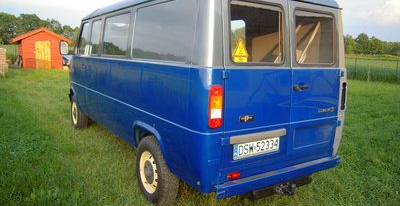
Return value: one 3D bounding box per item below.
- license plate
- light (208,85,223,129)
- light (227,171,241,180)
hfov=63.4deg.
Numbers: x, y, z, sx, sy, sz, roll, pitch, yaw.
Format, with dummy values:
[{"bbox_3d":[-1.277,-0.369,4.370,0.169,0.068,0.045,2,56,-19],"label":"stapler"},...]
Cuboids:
[{"bbox_3d":[0.480,0.387,2.750,0.520,0.120,0.015,-4,10,-33],"label":"license plate"},{"bbox_3d":[0.116,0.029,2.430,0.113,0.325,0.050,-4,10,-33],"label":"light"},{"bbox_3d":[0.275,0.591,2.635,0.108,0.055,0.035,-4,10,-33],"label":"light"}]

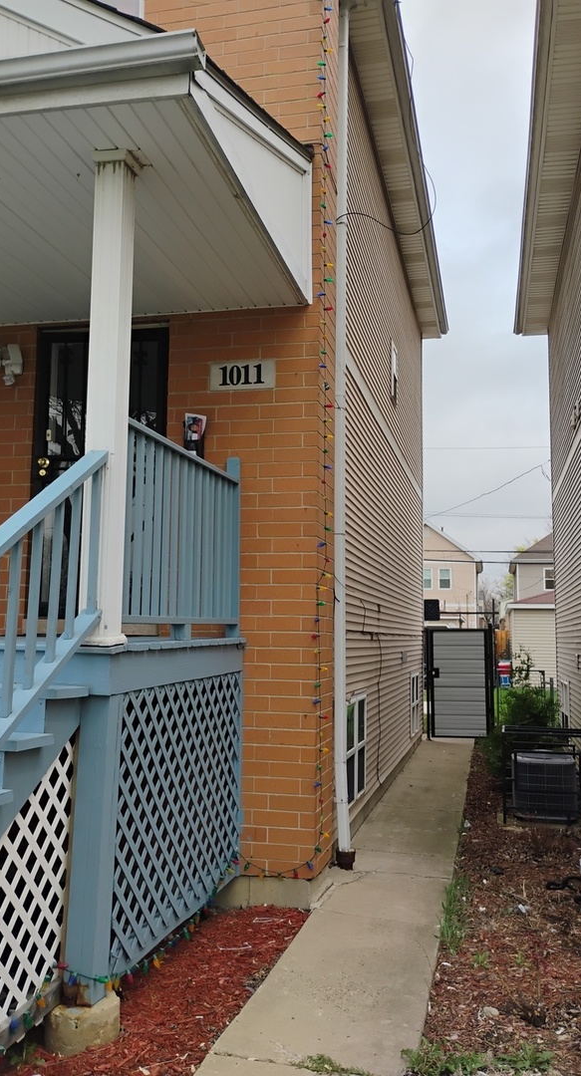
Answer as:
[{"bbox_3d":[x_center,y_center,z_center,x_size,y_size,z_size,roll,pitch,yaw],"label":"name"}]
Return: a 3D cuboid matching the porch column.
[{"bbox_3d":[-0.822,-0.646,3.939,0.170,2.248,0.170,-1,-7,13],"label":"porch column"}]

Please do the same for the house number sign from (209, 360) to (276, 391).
[{"bbox_3d":[-0.328,-1.103,5.919,0.462,0.198,0.030,-1,-7,13],"label":"house number sign"}]

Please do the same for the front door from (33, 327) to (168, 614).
[{"bbox_3d":[-1.357,-0.455,6.143,0.996,2.062,0.060,-1,-7,13],"label":"front door"}]

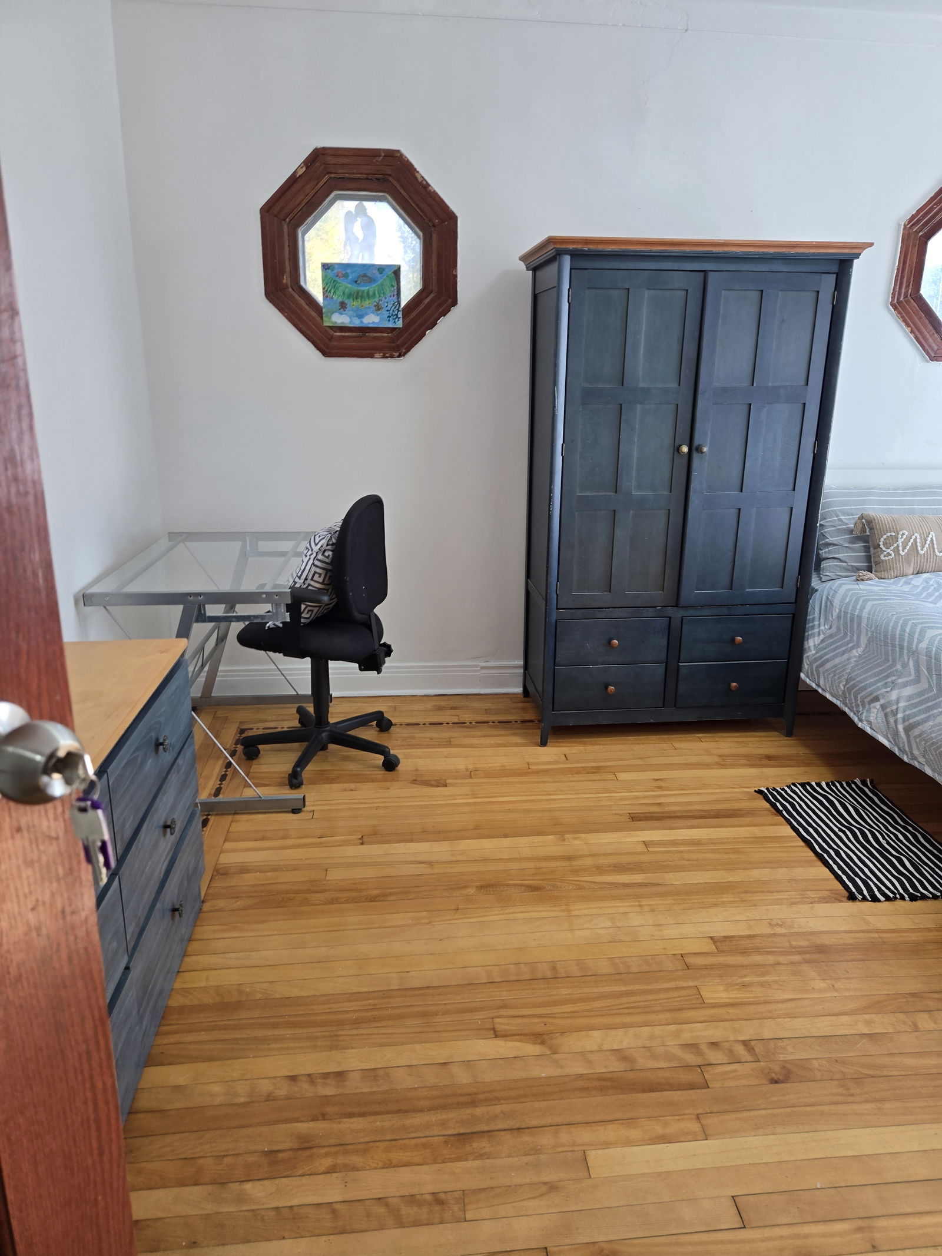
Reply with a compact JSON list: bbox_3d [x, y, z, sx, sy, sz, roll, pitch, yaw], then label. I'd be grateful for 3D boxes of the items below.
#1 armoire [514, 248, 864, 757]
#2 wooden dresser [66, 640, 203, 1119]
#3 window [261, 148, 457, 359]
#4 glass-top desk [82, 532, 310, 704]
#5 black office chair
[{"bbox_3d":[0.748,-0.477,3.218,1.075,1.783,0.599,-1,17,-6],"label":"armoire"},{"bbox_3d":[-0.820,0.558,1.530,0.397,0.733,1.184,-1,17,-6],"label":"wooden dresser"},{"bbox_3d":[-0.421,-1.426,3.210,0.742,0.736,0.100,-1,17,-6],"label":"window"},{"bbox_3d":[-0.892,0.104,3.049,0.605,0.736,1.015,-1,17,-6],"label":"glass-top desk"},{"bbox_3d":[-0.527,0.003,2.992,0.612,0.968,0.599,4,17,11],"label":"black office chair"}]

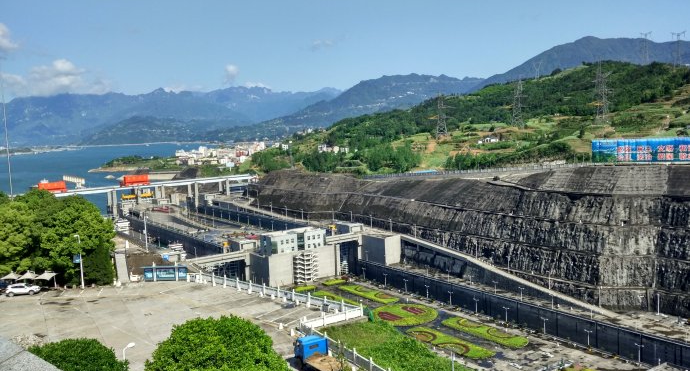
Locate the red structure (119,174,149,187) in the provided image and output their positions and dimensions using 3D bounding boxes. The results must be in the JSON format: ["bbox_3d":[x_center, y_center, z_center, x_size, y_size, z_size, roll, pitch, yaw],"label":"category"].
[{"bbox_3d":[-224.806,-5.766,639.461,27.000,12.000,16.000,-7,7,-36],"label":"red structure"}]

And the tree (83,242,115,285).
[{"bbox_3d":[-35.585,11.260,86.300,4.200,6.100,4.000,-5,6,-23],"label":"tree"}]

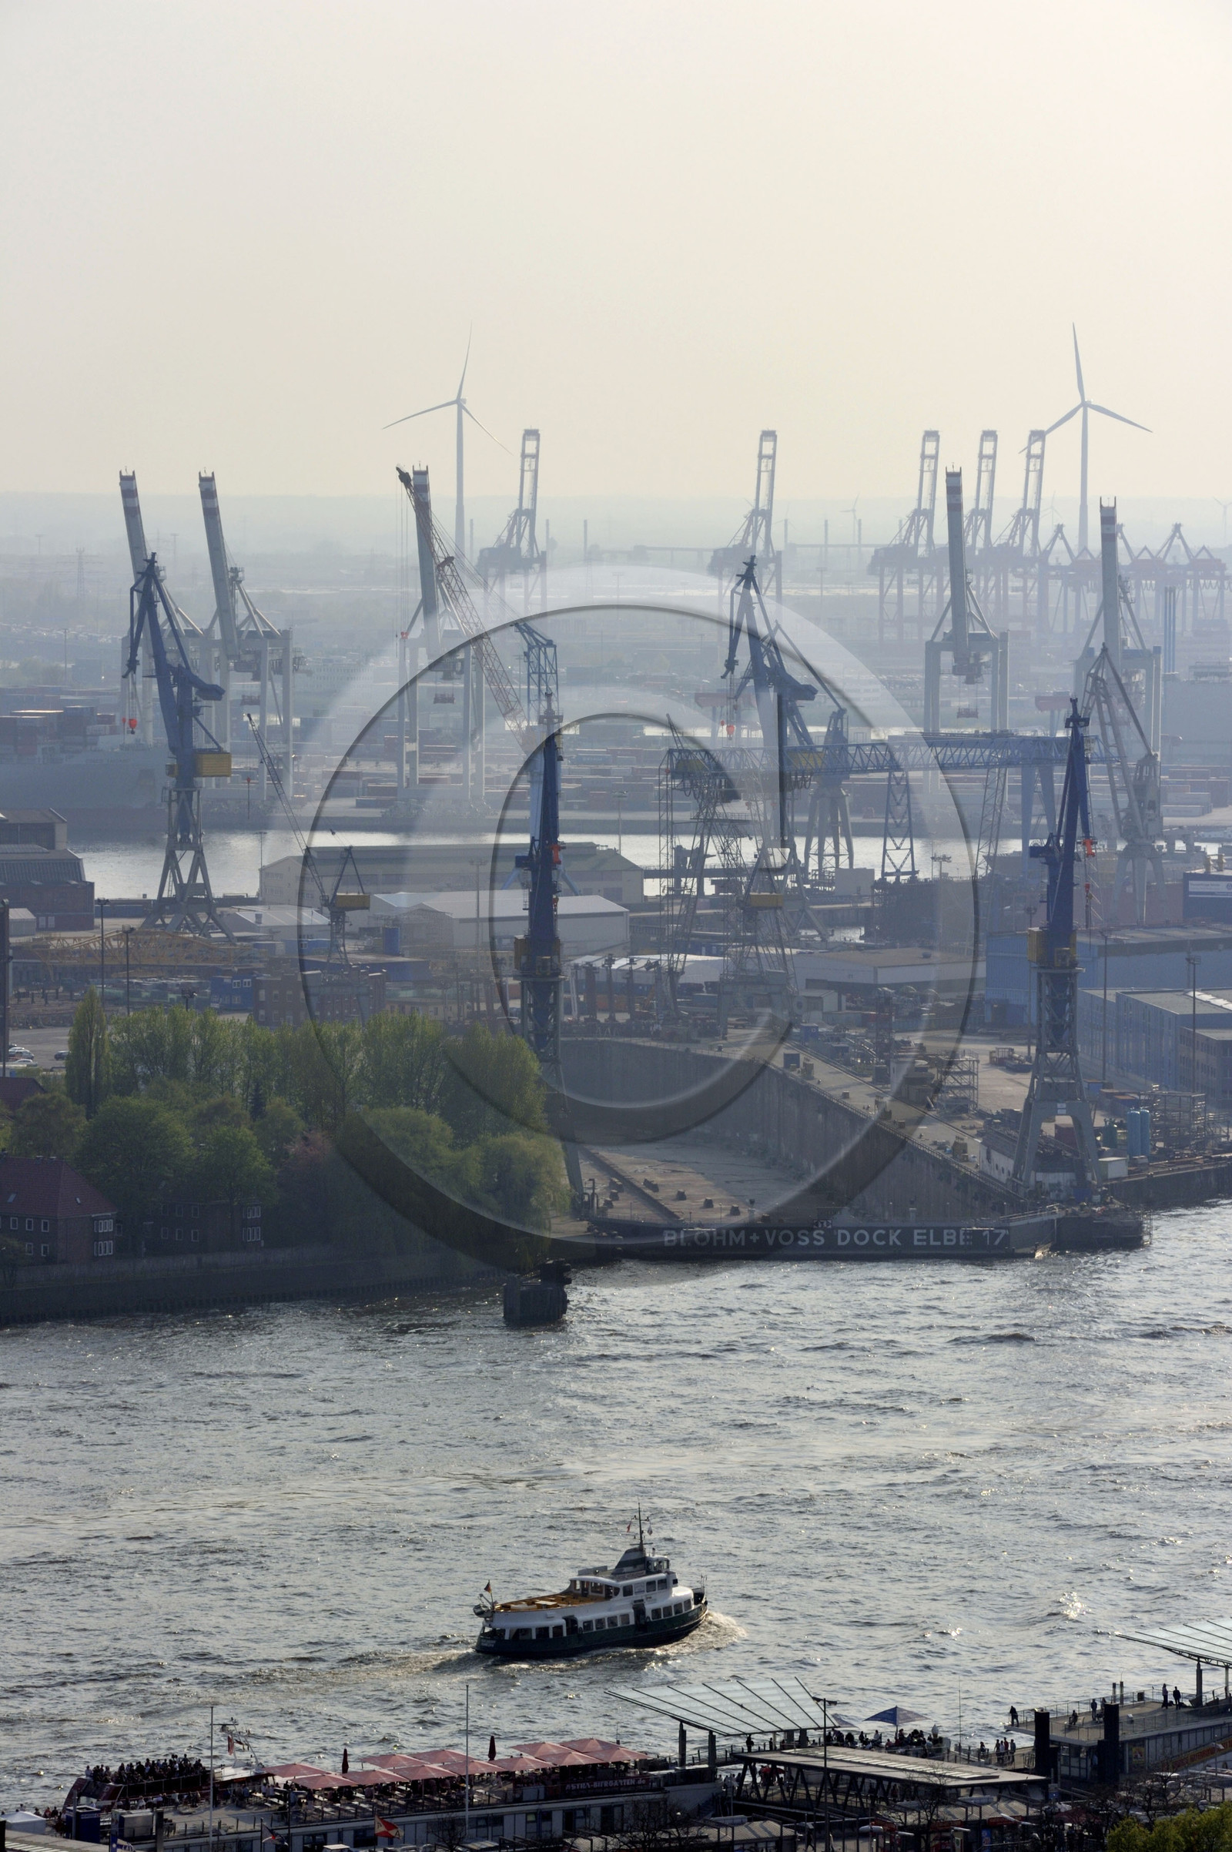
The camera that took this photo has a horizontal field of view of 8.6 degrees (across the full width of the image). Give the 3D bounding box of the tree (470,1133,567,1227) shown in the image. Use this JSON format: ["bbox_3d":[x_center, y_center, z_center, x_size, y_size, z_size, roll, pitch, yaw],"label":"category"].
[{"bbox_3d":[-12.782,33.917,1084.624,12.800,13.300,12.500,0,3,0],"label":"tree"}]

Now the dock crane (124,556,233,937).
[{"bbox_3d":[-91.849,-37.755,1724.000,22.500,79.500,15.000,1,3,10],"label":"dock crane"}]

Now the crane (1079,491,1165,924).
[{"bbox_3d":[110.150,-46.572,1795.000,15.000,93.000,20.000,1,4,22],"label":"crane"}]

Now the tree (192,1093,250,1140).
[{"bbox_3d":[-53.092,28.927,1100.000,8.200,12.500,8.000,0,3,0],"label":"tree"}]

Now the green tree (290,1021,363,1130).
[{"bbox_3d":[-42.727,23.421,1214.469,10.900,18.800,10.900,0,3,0],"label":"green tree"}]

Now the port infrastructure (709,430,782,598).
[{"bbox_3d":[68.935,-207.632,4426.697,26.000,117.000,58.000,-1,3,-17],"label":"port infrastructure"}]

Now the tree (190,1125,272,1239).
[{"bbox_3d":[-48.367,32.471,1040.000,10.200,15.400,10.000,0,3,0],"label":"tree"}]

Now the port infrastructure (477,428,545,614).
[{"bbox_3d":[-56.734,-205.512,4386.697,26.000,117.000,58.000,-1,3,-17],"label":"port infrastructure"}]

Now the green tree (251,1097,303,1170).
[{"bbox_3d":[-44.860,30.730,1088.000,7.500,15.500,7.500,0,3,0],"label":"green tree"}]

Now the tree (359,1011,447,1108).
[{"bbox_3d":[-31.533,22.463,1219.444,13.100,19.700,13.000,0,3,0],"label":"tree"}]

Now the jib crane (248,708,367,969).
[{"bbox_3d":[-61.190,-16.178,1628.574,24.500,50.500,7.000,0,3,0],"label":"jib crane"}]

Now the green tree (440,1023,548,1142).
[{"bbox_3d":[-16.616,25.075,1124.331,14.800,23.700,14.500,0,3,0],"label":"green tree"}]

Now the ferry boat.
[{"bbox_3d":[-2.280,58.940,740.000,7.000,11.200,27.000,3,5,44],"label":"ferry boat"}]

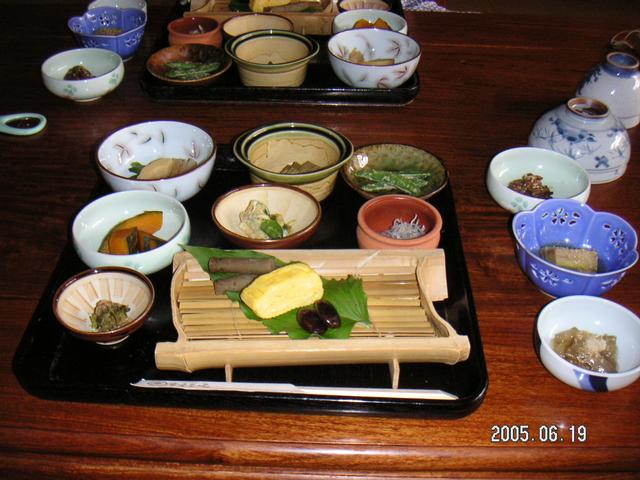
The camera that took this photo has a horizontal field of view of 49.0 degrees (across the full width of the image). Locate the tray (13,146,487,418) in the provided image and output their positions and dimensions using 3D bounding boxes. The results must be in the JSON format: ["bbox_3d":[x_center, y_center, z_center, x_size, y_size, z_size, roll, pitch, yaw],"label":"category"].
[{"bbox_3d":[-0.050,0.010,0.645,0.355,0.018,0.346,2,39,1],"label":"tray"}]

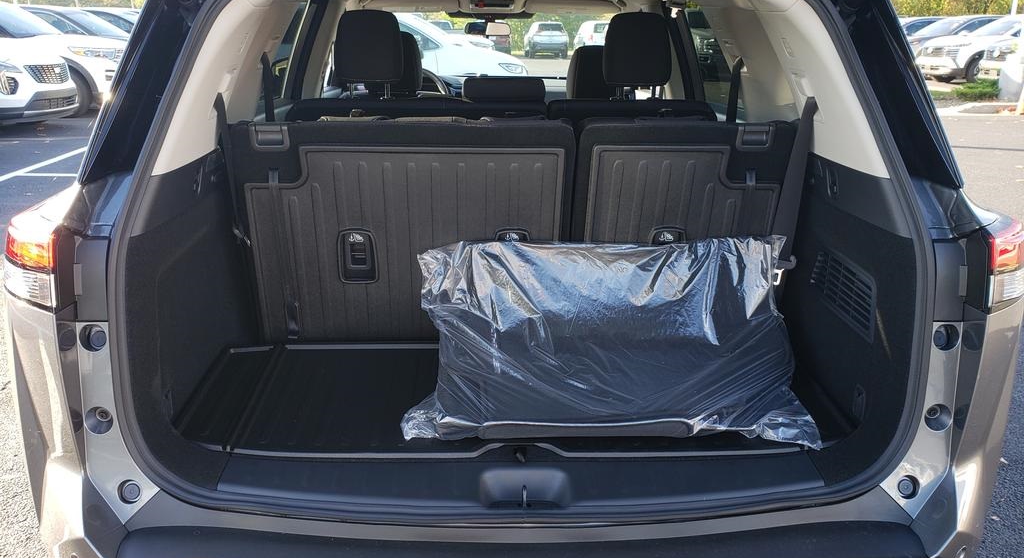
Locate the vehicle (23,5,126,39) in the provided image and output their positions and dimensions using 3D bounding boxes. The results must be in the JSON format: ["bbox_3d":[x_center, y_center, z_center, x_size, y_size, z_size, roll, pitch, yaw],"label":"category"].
[{"bbox_3d":[-9.471,-4.788,16.344,4.750,1.740,1.900,0,19,-2],"label":"vehicle"}]

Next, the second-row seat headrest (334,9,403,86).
[{"bbox_3d":[-0.467,-0.754,2.500,0.220,0.225,0.120,0,24,-2],"label":"second-row seat headrest"}]

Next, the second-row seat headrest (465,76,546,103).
[{"bbox_3d":[-0.025,-0.614,2.520,0.275,0.110,0.115,0,24,-2],"label":"second-row seat headrest"}]

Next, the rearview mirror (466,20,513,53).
[{"bbox_3d":[-0.115,-1.252,3.850,0.240,0.070,0.050,5,19,12],"label":"rearview mirror"}]

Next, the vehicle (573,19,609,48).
[{"bbox_3d":[4.676,-12.412,39.388,1.900,1.720,4.700,-1,19,-3],"label":"vehicle"}]

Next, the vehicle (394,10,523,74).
[{"bbox_3d":[-2.052,-3.751,13.350,4.600,1.640,1.840,0,19,0],"label":"vehicle"}]

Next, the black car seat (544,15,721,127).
[{"bbox_3d":[0.388,-0.463,2.934,0.560,1.080,0.850,0,19,-2],"label":"black car seat"}]

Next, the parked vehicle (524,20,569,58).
[{"bbox_3d":[1.690,-12.106,38.765,1.860,1.670,4.600,0,19,-2],"label":"parked vehicle"}]

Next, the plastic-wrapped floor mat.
[{"bbox_3d":[0.193,0.126,1.550,0.740,0.400,0.100,0,-23,0],"label":"plastic-wrapped floor mat"}]

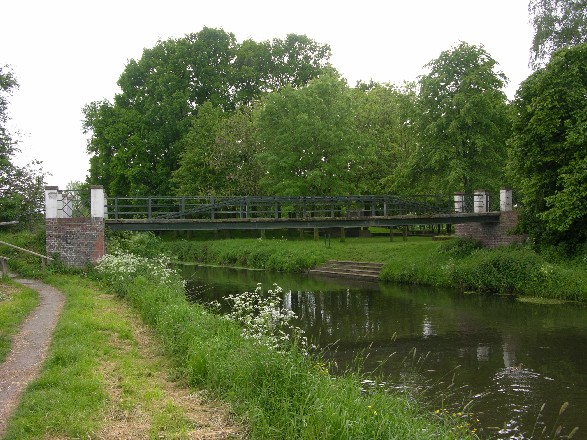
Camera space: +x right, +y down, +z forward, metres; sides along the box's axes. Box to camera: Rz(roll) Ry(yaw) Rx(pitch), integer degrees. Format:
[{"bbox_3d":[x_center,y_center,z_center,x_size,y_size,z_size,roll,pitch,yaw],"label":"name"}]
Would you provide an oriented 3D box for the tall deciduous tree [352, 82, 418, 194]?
[{"bbox_3d":[6.800,-4.300,44.000,6.500,11.700,6.300,0,0,0],"label":"tall deciduous tree"}]

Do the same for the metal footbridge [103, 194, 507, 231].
[{"bbox_3d":[1.050,-0.340,24.200,16.800,1.380,1.900,0,0,-22],"label":"metal footbridge"}]

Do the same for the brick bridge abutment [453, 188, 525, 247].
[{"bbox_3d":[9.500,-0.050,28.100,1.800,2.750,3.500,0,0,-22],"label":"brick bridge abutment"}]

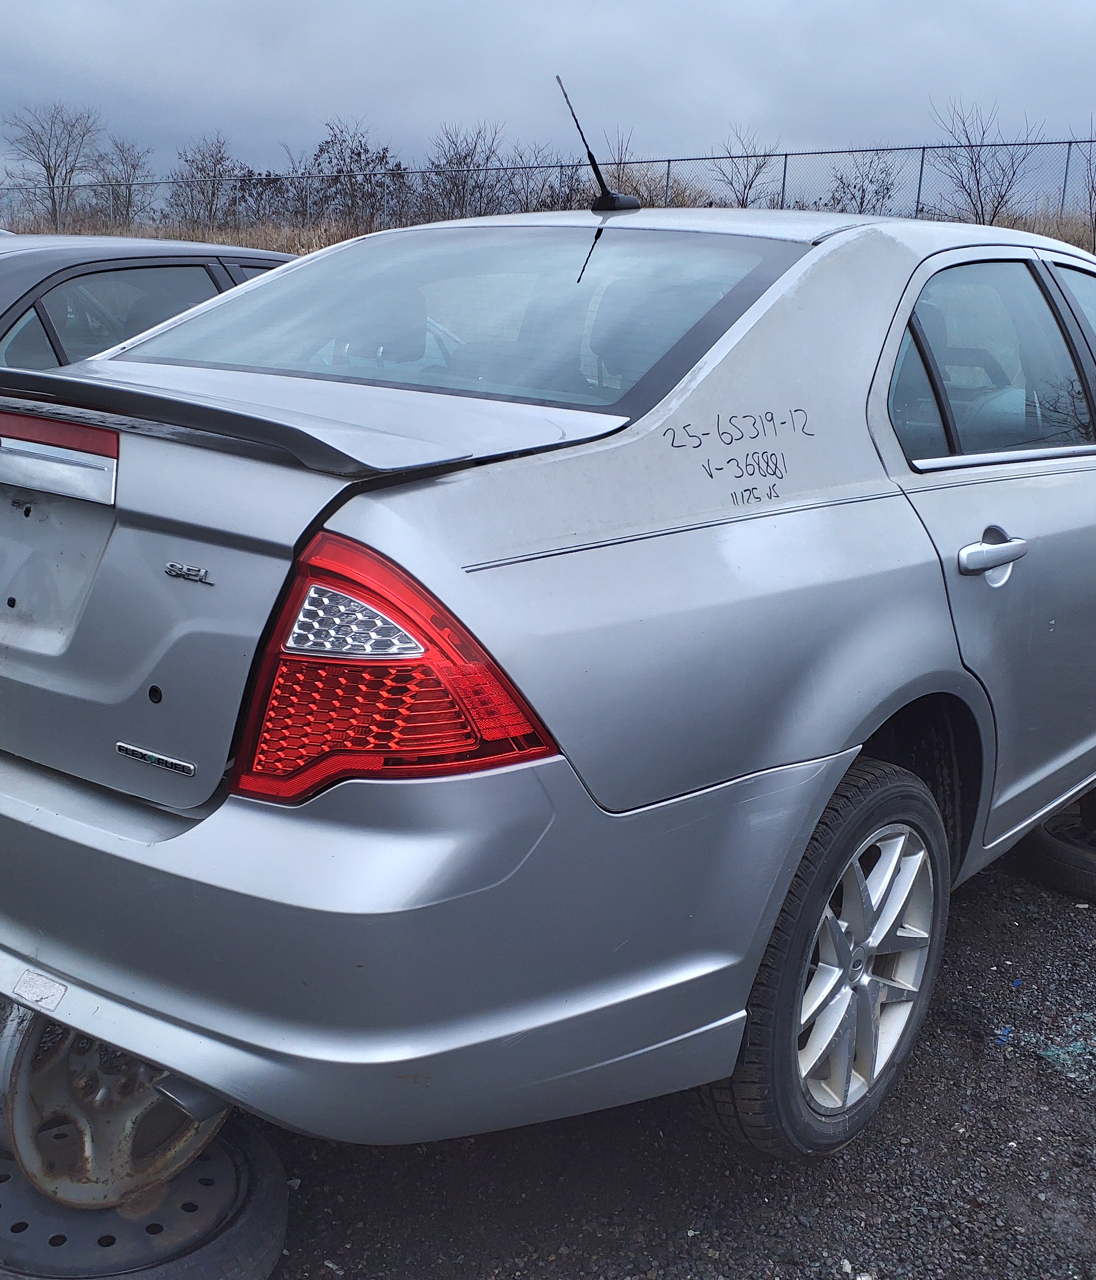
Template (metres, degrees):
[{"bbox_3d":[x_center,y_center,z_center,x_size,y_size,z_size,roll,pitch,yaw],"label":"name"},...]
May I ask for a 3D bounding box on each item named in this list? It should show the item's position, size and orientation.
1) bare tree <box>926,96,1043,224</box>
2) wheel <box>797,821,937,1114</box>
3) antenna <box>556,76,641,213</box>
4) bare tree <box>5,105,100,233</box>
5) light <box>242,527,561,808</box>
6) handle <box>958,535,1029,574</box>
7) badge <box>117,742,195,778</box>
[{"bbox_3d":[9.300,-10.109,27.300,2.400,2.872,2.200,6,12,17],"label":"bare tree"},{"bbox_3d":[0.443,0.500,2.062,0.180,0.470,0.470,13,17,39],"label":"wheel"},{"bbox_3d":[0.102,-0.971,2.530,0.060,0.230,0.245,13,17,39],"label":"antenna"},{"bbox_3d":[-17.944,-17.073,46.500,3.600,4.988,3.400,-2,12,-21],"label":"bare tree"},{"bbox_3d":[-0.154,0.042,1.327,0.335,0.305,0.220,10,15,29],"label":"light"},{"bbox_3d":[0.730,-0.143,2.094,0.047,0.048,0.215,13,17,39],"label":"handle"},{"bbox_3d":[-0.441,0.132,1.438,0.142,0.019,0.005,11,16,34],"label":"badge"}]

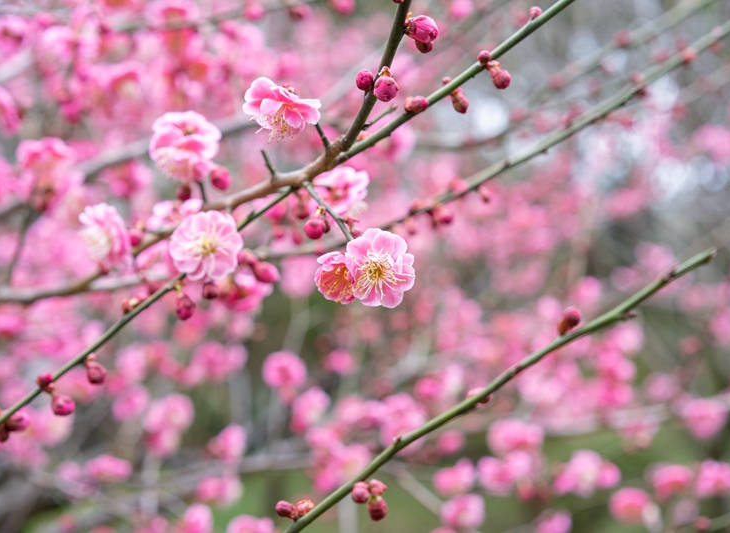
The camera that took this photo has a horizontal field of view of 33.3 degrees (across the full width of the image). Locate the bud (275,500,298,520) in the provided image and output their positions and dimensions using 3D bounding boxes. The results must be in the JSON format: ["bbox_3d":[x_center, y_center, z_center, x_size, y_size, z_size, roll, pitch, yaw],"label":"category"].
[{"bbox_3d":[-0.028,0.088,0.440,0.008,0.006,0.006,22,0,-6],"label":"bud"}]

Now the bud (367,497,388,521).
[{"bbox_3d":[0.005,0.094,0.475,0.008,0.009,0.008,-6,-6,0],"label":"bud"}]

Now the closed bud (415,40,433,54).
[{"bbox_3d":[0.022,-0.082,0.455,0.007,0.007,0.007,-28,-12,0],"label":"closed bud"}]

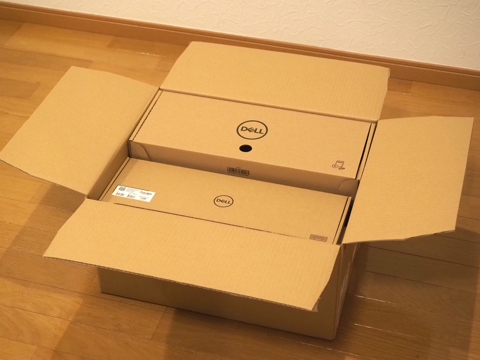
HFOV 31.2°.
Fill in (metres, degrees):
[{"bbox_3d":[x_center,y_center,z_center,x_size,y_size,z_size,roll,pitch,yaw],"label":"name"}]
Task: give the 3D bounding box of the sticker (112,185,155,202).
[{"bbox_3d":[-0.204,0.025,1.654,0.078,0.002,0.031,10,40,14],"label":"sticker"}]

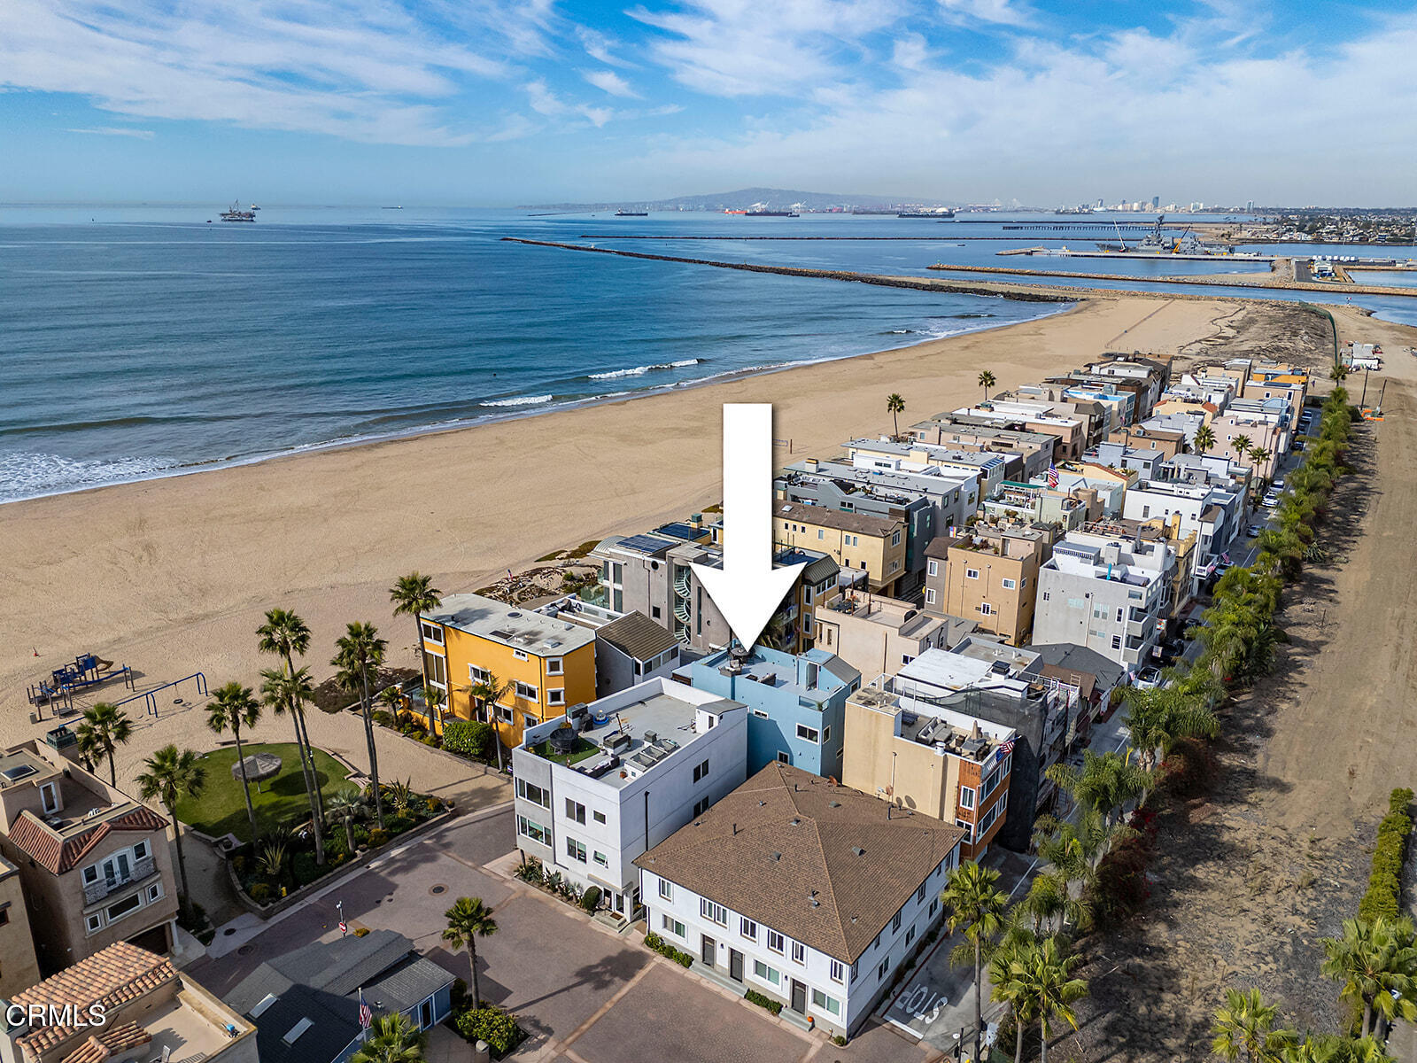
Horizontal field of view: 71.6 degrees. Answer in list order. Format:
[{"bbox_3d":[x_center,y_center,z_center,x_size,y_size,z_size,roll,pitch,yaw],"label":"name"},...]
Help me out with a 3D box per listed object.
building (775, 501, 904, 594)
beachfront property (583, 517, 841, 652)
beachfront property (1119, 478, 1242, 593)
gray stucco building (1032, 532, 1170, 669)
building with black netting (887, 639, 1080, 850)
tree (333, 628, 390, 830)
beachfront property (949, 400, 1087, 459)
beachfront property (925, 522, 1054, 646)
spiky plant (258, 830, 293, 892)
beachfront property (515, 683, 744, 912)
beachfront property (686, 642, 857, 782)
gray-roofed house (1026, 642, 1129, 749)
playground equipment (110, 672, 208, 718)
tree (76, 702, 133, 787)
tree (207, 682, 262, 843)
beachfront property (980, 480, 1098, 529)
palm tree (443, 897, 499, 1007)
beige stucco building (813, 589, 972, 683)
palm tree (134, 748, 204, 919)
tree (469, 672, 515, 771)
[{"bbox_3d":[14.016,2.019,115.087,17.300,9.100,6.600,13,22,34],"label":"building"},{"bbox_3d":[1.244,6.142,101.841,22.300,9.300,10.700,13,22,34],"label":"beachfront property"},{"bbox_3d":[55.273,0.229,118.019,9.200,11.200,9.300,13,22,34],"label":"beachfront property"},{"bbox_3d":[39.853,8.397,101.329,10.200,11.400,6.400,14,23,35],"label":"gray stucco building"},{"bbox_3d":[21.381,16.208,77.624,12.800,11.400,7.500,14,23,35],"label":"building with black netting"},{"bbox_3d":[-25.319,15.042,73.591,3.799,16.485,3.799,12,21,34],"label":"tree"},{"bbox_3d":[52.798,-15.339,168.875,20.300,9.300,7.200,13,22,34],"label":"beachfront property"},{"bbox_3d":[28.912,5.153,104.301,10.600,10.000,6.300,13,22,34],"label":"beachfront property"},{"bbox_3d":[-30.318,23.146,68.817,2.300,2.700,2.300,14,23,35],"label":"spiky plant"},{"bbox_3d":[-4.942,18.729,70.971,8.700,10.600,14.200,14,23,35],"label":"beachfront property"},{"bbox_3d":[4.863,14.513,73.931,11.400,10.700,6.200,13,22,34],"label":"beachfront property"},{"bbox_3d":[33.229,14.528,93.905,9.600,4.400,13.300,14,23,35],"label":"gray-roofed house"},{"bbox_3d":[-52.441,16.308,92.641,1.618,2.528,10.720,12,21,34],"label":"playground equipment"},{"bbox_3d":[-41.655,16.557,68.650,3.636,9.507,3.500,-12,22,-33],"label":"tree"},{"bbox_3d":[-33.303,17.031,70.511,3.800,13.147,3.800,0,18,0],"label":"tree"},{"bbox_3d":[43.739,0.176,131.846,11.732,11.125,9.608,12,21,34],"label":"beachfront property"},{"bbox_3d":[-13.658,24.723,57.133,3.300,7.846,3.300,0,18,0],"label":"palm tree"},{"bbox_3d":[15.911,12.089,91.050,10.600,10.700,6.000,14,23,35],"label":"beige stucco building"},{"bbox_3d":[-34.335,19.737,63.991,4.400,12.714,4.400,0,18,0],"label":"palm tree"},{"bbox_3d":[-17.614,15.955,81.042,3.800,8.746,3.800,0,18,0],"label":"tree"}]

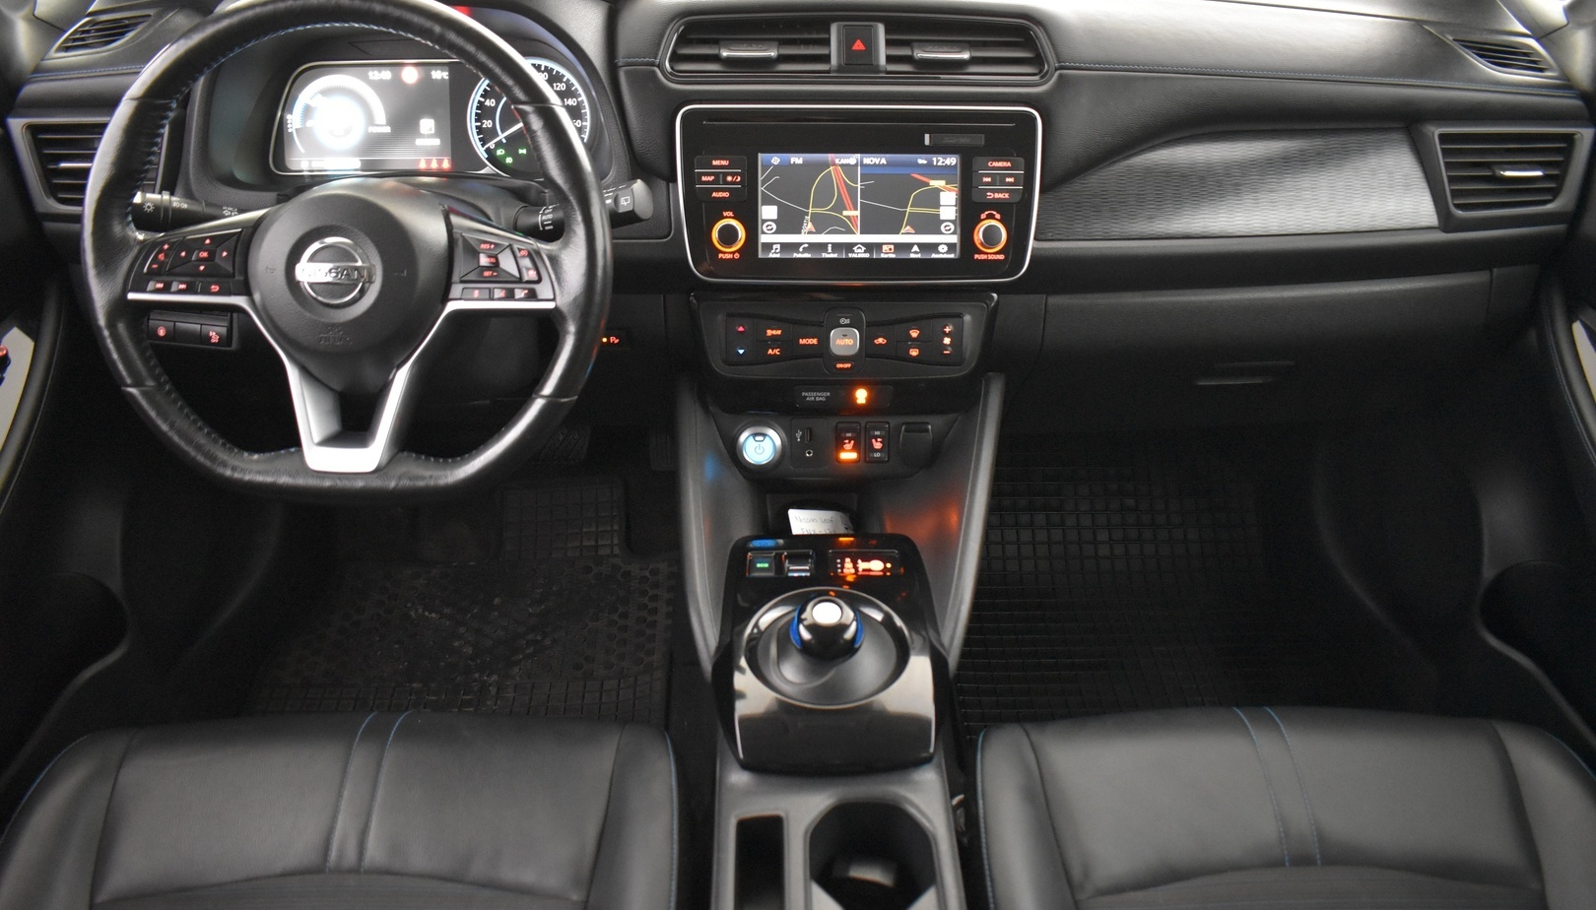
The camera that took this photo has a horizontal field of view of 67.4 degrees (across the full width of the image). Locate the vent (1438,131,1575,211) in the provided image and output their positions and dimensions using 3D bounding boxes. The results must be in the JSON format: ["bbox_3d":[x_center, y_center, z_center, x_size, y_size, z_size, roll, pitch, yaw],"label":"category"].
[{"bbox_3d":[0.615,-0.251,1.059,0.120,0.071,0.040,0,14,-2],"label":"vent"}]

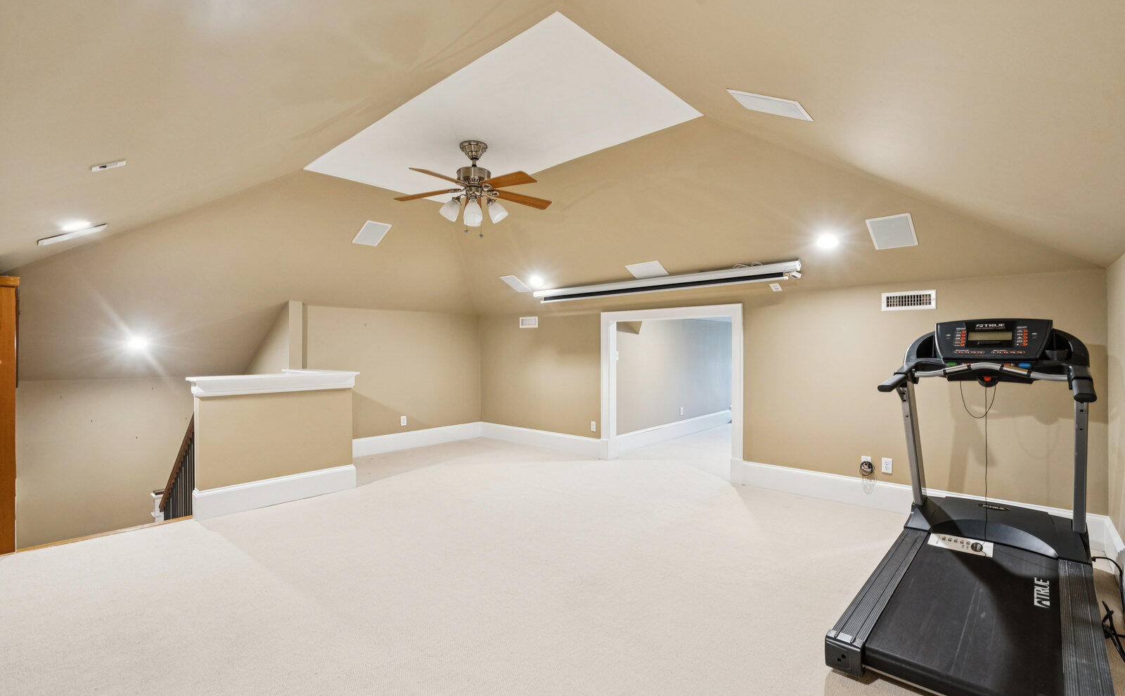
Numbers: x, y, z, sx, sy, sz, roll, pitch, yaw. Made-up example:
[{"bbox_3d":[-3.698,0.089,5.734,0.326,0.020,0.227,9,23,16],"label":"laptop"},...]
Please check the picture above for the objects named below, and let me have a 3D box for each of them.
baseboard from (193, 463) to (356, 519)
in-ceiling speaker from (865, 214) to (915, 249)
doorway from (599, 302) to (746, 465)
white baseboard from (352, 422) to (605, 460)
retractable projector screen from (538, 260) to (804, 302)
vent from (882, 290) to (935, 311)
[{"bbox_3d":[-2.291,1.164,4.119,0.035,0.214,1.191,0,0,42],"label":"baseboard"},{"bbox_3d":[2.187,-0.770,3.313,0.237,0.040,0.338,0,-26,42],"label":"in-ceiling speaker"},{"bbox_3d":[1.089,0.427,5.170,1.638,1.657,0.170,0,0,42],"label":"doorway"},{"bbox_3d":[-1.063,1.157,5.630,2.167,0.217,2.079,0,0,42],"label":"white baseboard"},{"bbox_3d":[0.733,-0.581,4.791,2.907,0.139,0.110,0,0,42],"label":"retractable projector screen"},{"bbox_3d":[2.565,-0.348,3.714,0.334,0.135,0.030,0,0,42],"label":"vent"}]

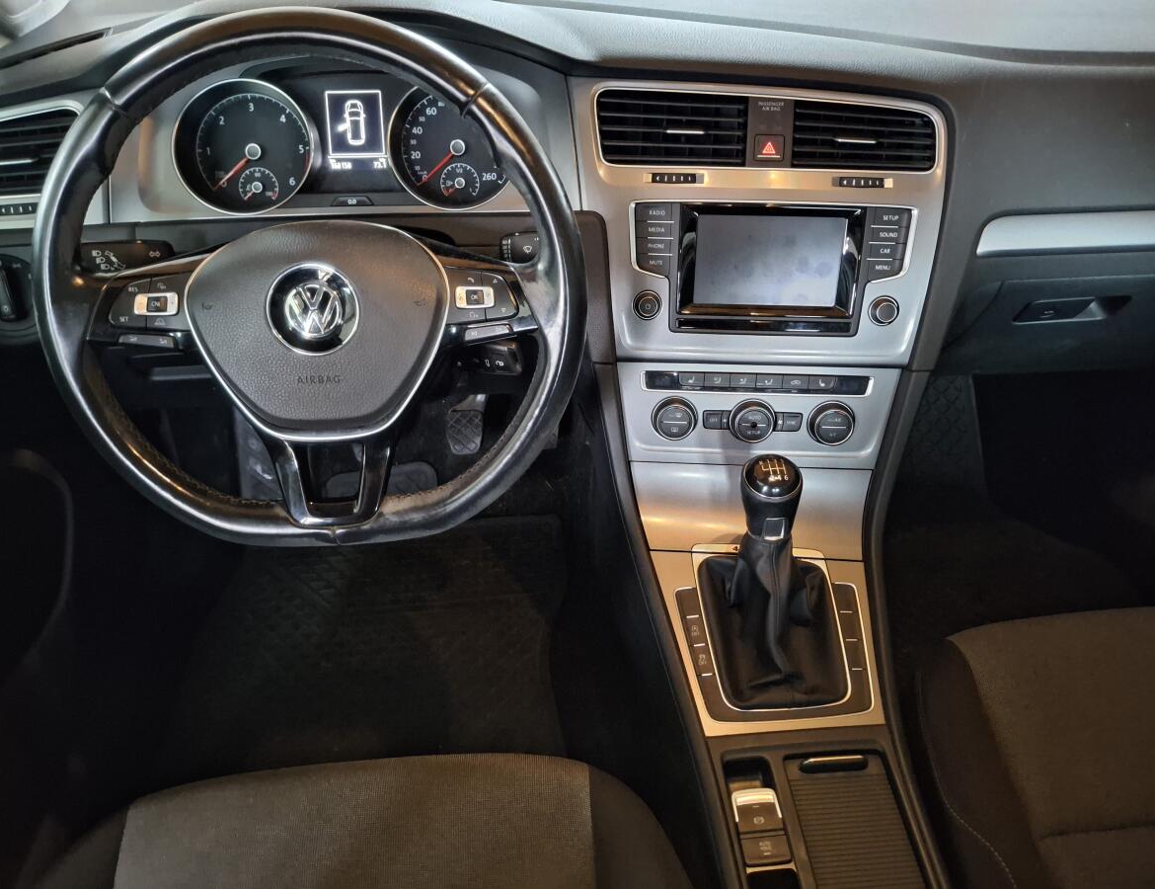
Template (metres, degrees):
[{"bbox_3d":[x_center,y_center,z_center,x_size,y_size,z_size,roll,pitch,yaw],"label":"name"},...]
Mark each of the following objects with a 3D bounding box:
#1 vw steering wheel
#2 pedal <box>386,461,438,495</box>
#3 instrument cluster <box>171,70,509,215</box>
[{"bbox_3d":[-0.176,-0.104,0.599,0.372,0.362,0.090,-2,13,-3],"label":"vw steering wheel"},{"bbox_3d":[-0.247,0.055,1.270,0.080,0.065,0.030,-1,16,0],"label":"pedal"},{"bbox_3d":[-0.200,-0.261,0.745,0.305,0.125,0.060,-2,12,-2],"label":"instrument cluster"}]

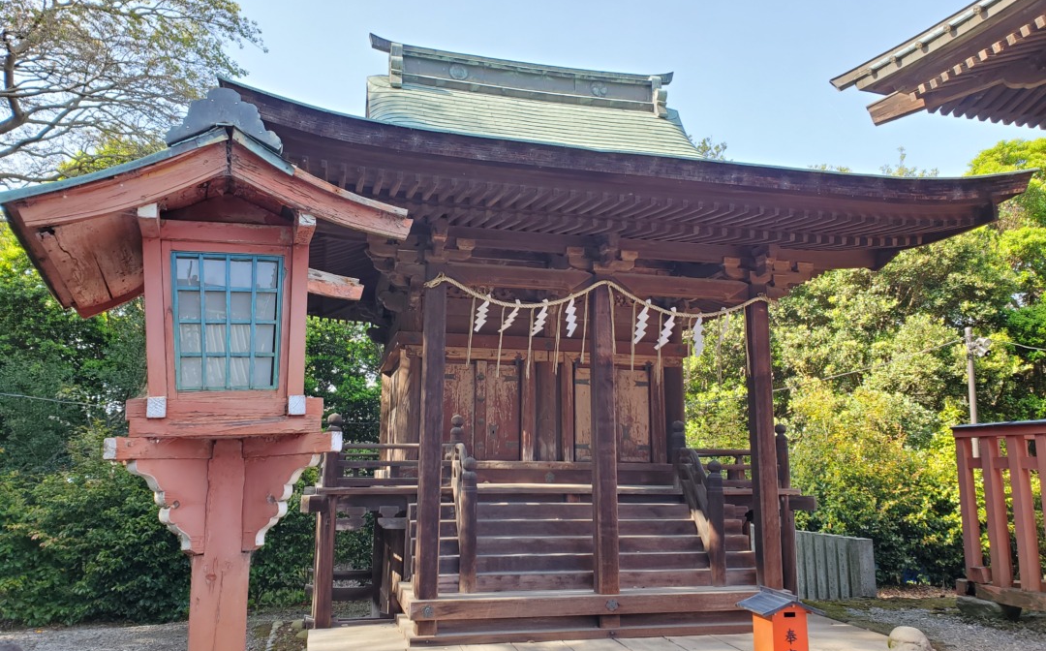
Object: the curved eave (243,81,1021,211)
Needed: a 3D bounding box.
[{"bbox_3d":[1.020,-1.162,6.024,6.200,0.400,0.780,3,-11,-12],"label":"curved eave"}]

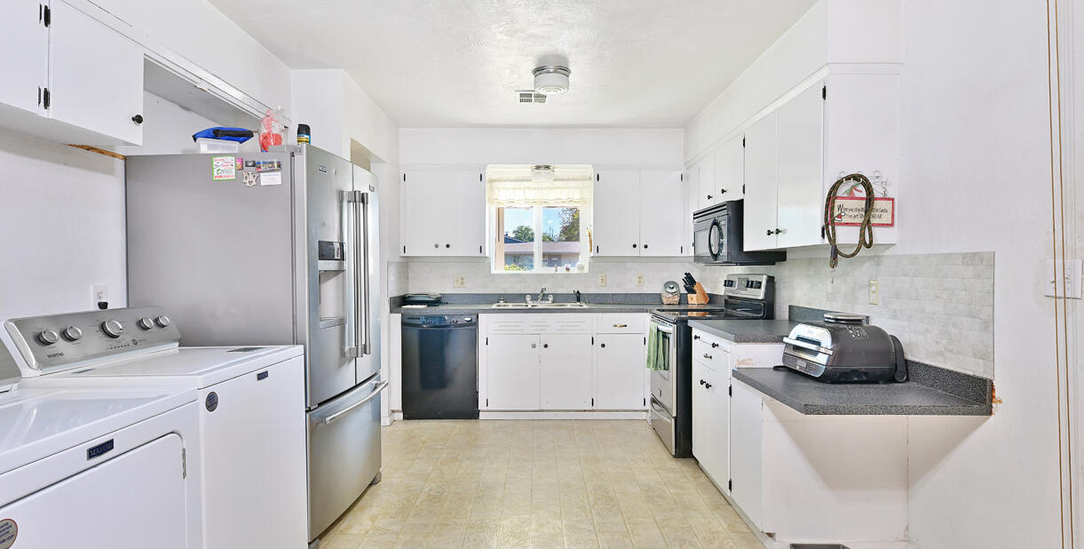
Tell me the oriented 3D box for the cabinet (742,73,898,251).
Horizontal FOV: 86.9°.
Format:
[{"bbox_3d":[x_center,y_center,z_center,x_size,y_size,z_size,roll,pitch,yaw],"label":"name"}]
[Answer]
[{"bbox_3d":[1.378,-0.497,2.940,0.325,0.735,0.960,0,0,-1],"label":"cabinet"}]

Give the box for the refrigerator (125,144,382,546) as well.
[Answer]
[{"bbox_3d":[-1.360,0.313,2.900,0.870,1.750,0.850,0,0,4],"label":"refrigerator"}]

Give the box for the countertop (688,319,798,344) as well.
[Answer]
[{"bbox_3d":[1.216,0.300,3.075,0.640,0.045,0.770,0,0,-1],"label":"countertop"}]

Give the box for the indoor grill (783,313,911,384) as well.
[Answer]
[{"bbox_3d":[1.340,0.313,2.583,0.405,0.271,0.390,0,1,0],"label":"indoor grill"}]

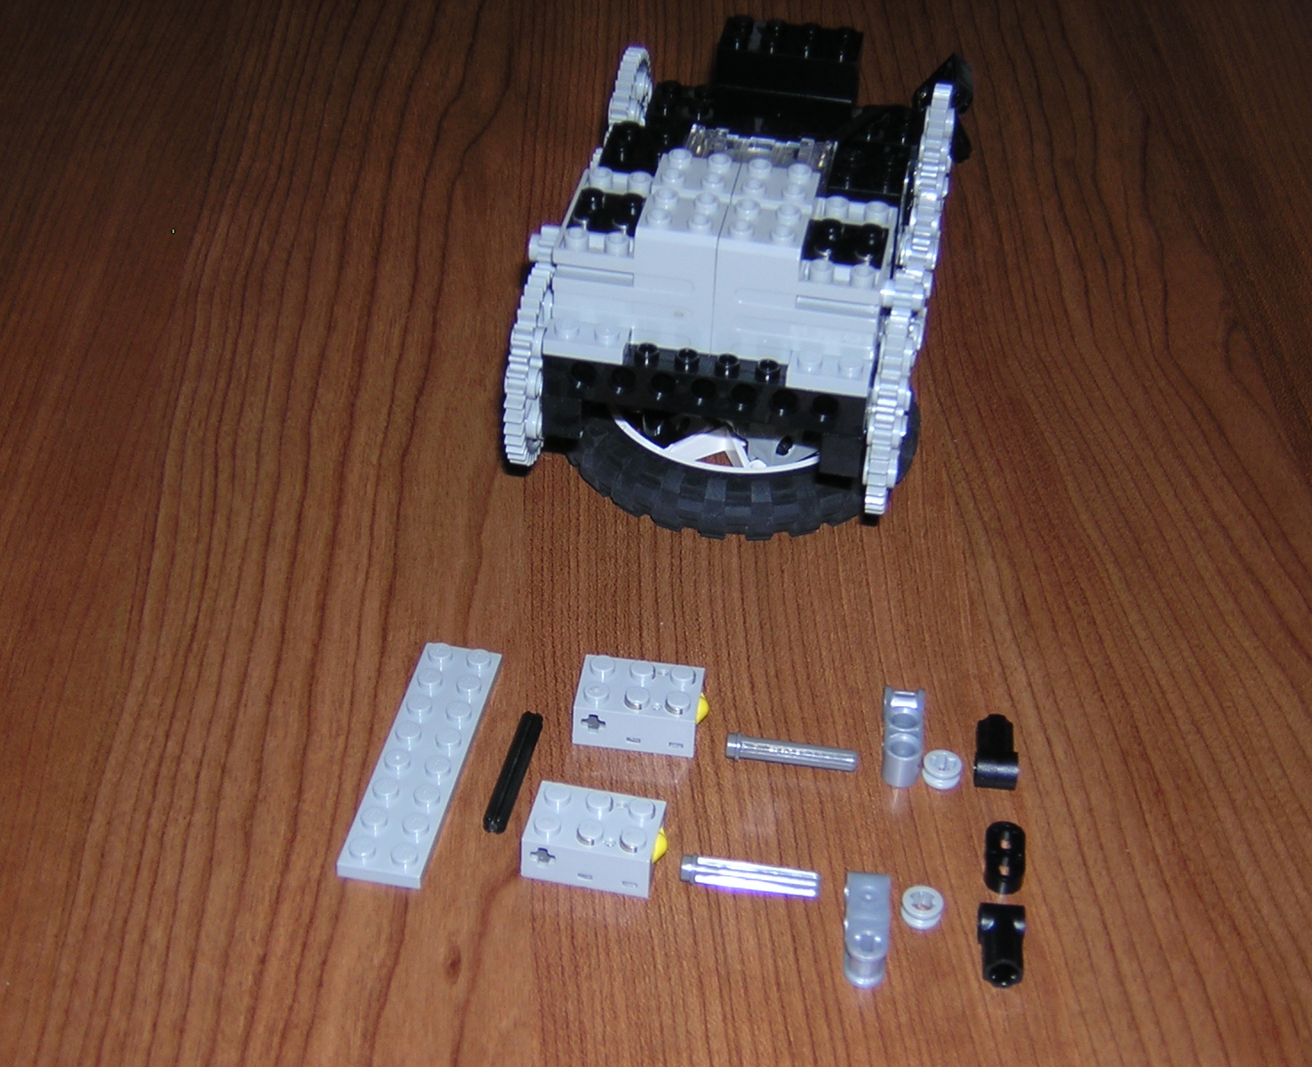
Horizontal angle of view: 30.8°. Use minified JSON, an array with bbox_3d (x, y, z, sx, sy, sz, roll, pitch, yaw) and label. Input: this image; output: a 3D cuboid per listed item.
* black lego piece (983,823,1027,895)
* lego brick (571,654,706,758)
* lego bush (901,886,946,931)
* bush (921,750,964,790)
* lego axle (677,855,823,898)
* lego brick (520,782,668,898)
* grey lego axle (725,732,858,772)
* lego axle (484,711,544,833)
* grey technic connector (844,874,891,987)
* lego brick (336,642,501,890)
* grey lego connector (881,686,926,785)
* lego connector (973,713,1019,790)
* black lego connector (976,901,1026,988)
[{"bbox_3d":[0.065,0.061,0.446,0.007,0.004,0.015,7,38,5],"label":"black lego piece"},{"bbox_3d":[-0.002,0.034,0.473,0.026,0.011,0.016,6,38,5],"label":"lego brick"},{"bbox_3d":[0.049,0.068,0.435,0.007,0.004,0.007,6,38,5],"label":"lego bush"},{"bbox_3d":[0.056,0.046,0.464,0.007,0.004,0.007,6,38,5],"label":"bush"},{"bbox_3d":[0.017,0.063,0.438,0.026,0.005,0.005,6,38,4],"label":"lego axle"},{"bbox_3d":[-0.010,0.056,0.443,0.026,0.011,0.016,9,38,8],"label":"lego brick"},{"bbox_3d":[0.027,0.043,0.467,0.026,0.005,0.005,6,38,5],"label":"grey lego axle"},{"bbox_3d":[-0.027,0.046,0.461,0.005,0.005,0.032,8,38,7],"label":"lego axle"},{"bbox_3d":[0.038,0.071,0.430,0.008,0.008,0.024,4,38,2],"label":"grey technic connector"},{"bbox_3d":[-0.045,0.043,0.461,0.016,0.005,0.064,8,38,7],"label":"lego brick"},{"bbox_3d":[0.049,0.040,0.471,0.008,0.008,0.023,5,38,2],"label":"grey lego connector"},{"bbox_3d":[0.066,0.043,0.466,0.008,0.007,0.016,5,38,3],"label":"lego connector"},{"bbox_3d":[0.062,0.073,0.427,0.008,0.007,0.016,5,38,3],"label":"black lego connector"}]

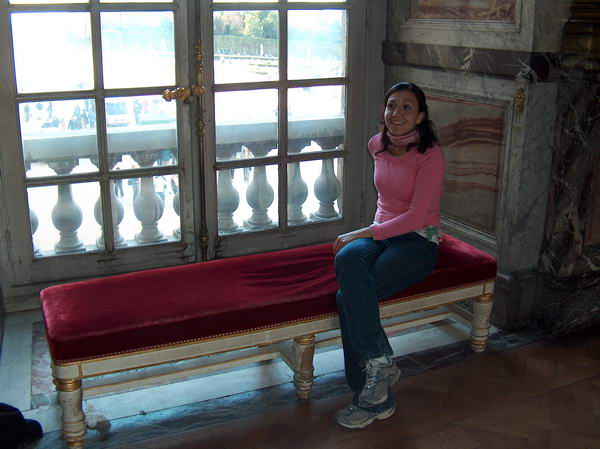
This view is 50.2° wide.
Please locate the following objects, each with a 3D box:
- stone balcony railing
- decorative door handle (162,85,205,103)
[{"bbox_3d":[-0.724,-0.261,4.189,2.200,0.768,0.260,-8,19,-24],"label":"stone balcony railing"},{"bbox_3d":[-0.664,-0.746,3.650,0.235,0.075,0.080,-8,19,-24],"label":"decorative door handle"}]

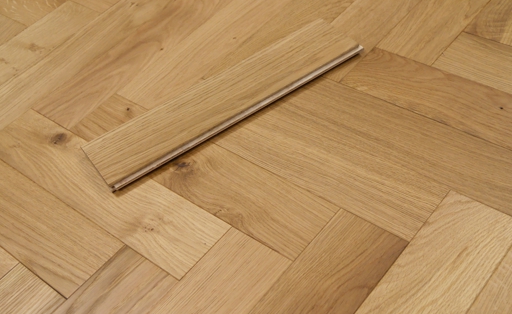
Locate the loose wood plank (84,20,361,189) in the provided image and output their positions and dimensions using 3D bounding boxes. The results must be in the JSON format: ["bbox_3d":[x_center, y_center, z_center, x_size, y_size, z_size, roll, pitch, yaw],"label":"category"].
[{"bbox_3d":[-0.040,-0.079,0.975,0.399,0.015,0.092,-30,48,-17],"label":"loose wood plank"}]

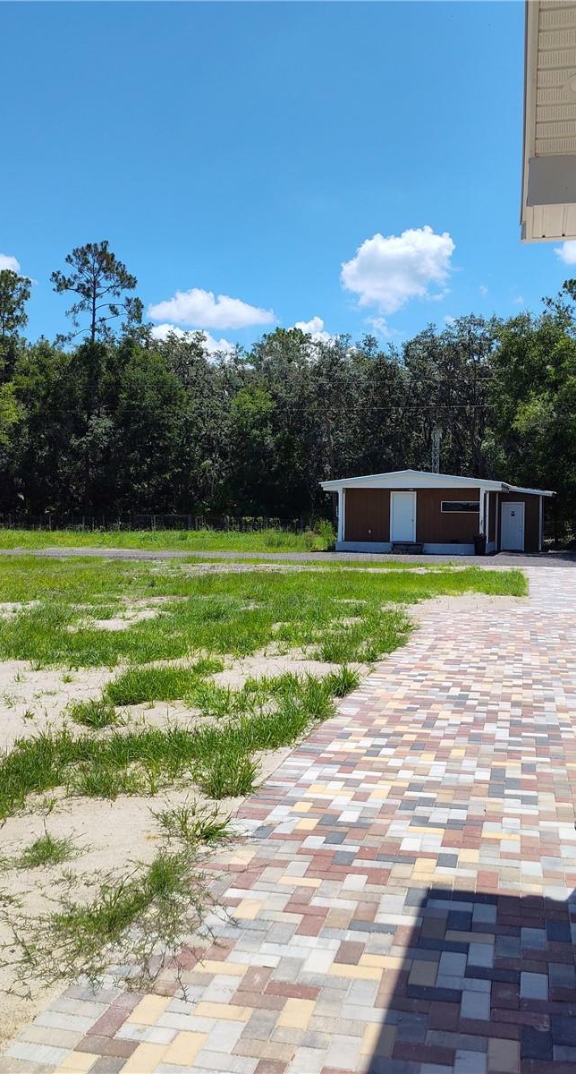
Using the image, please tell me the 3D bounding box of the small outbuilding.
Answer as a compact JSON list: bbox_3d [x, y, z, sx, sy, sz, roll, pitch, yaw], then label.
[{"bbox_3d":[7.182,-1.158,44.065,9.800,3.580,7.420,1,1,18],"label":"small outbuilding"}]

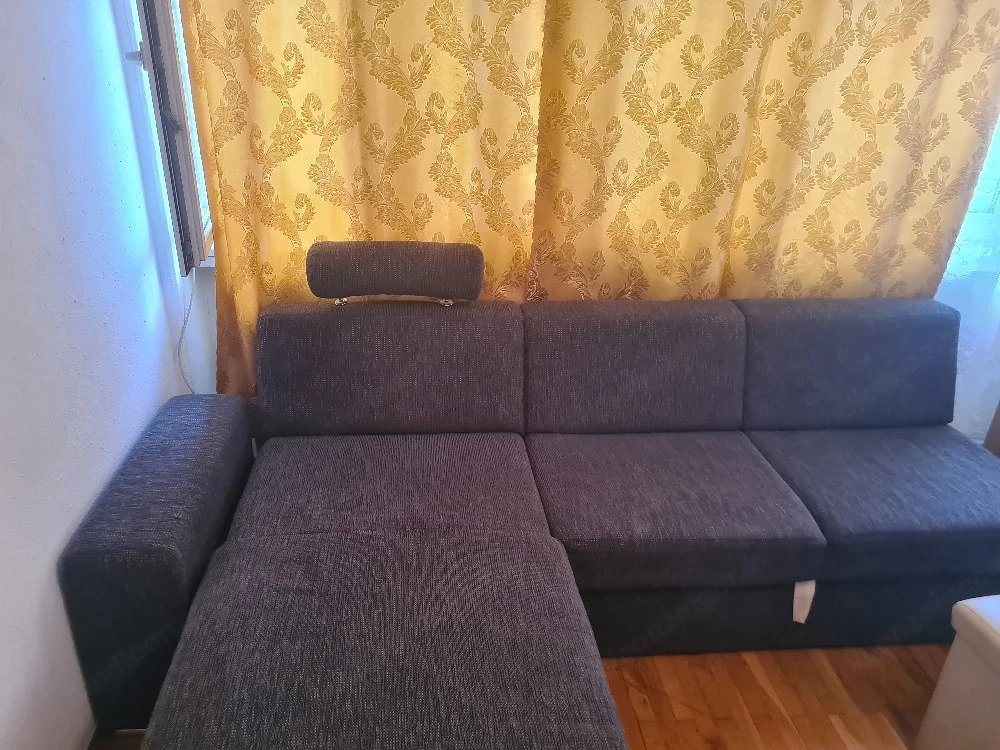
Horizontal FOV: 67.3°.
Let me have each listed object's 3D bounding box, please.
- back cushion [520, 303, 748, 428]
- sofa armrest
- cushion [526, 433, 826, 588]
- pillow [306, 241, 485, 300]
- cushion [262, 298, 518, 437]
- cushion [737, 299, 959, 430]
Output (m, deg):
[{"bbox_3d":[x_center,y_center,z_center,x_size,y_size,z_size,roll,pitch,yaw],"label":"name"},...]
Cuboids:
[{"bbox_3d":[0.444,-0.029,2.569,0.748,0.430,0.164,-1,9,-6],"label":"back cushion"},{"bbox_3d":[-0.869,0.459,2.083,0.248,0.525,0.795,-1,24,-6],"label":"sofa armrest"},{"bbox_3d":[0.479,0.379,2.283,0.748,0.165,0.631,-1,24,-6],"label":"cushion"},{"bbox_3d":[-0.322,-0.333,2.373,0.543,0.177,0.146,0,18,-6],"label":"pillow"},{"bbox_3d":[-0.350,-0.020,2.484,0.850,0.430,0.164,-1,9,-6],"label":"cushion"},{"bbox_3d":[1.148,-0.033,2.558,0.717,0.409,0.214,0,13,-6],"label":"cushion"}]

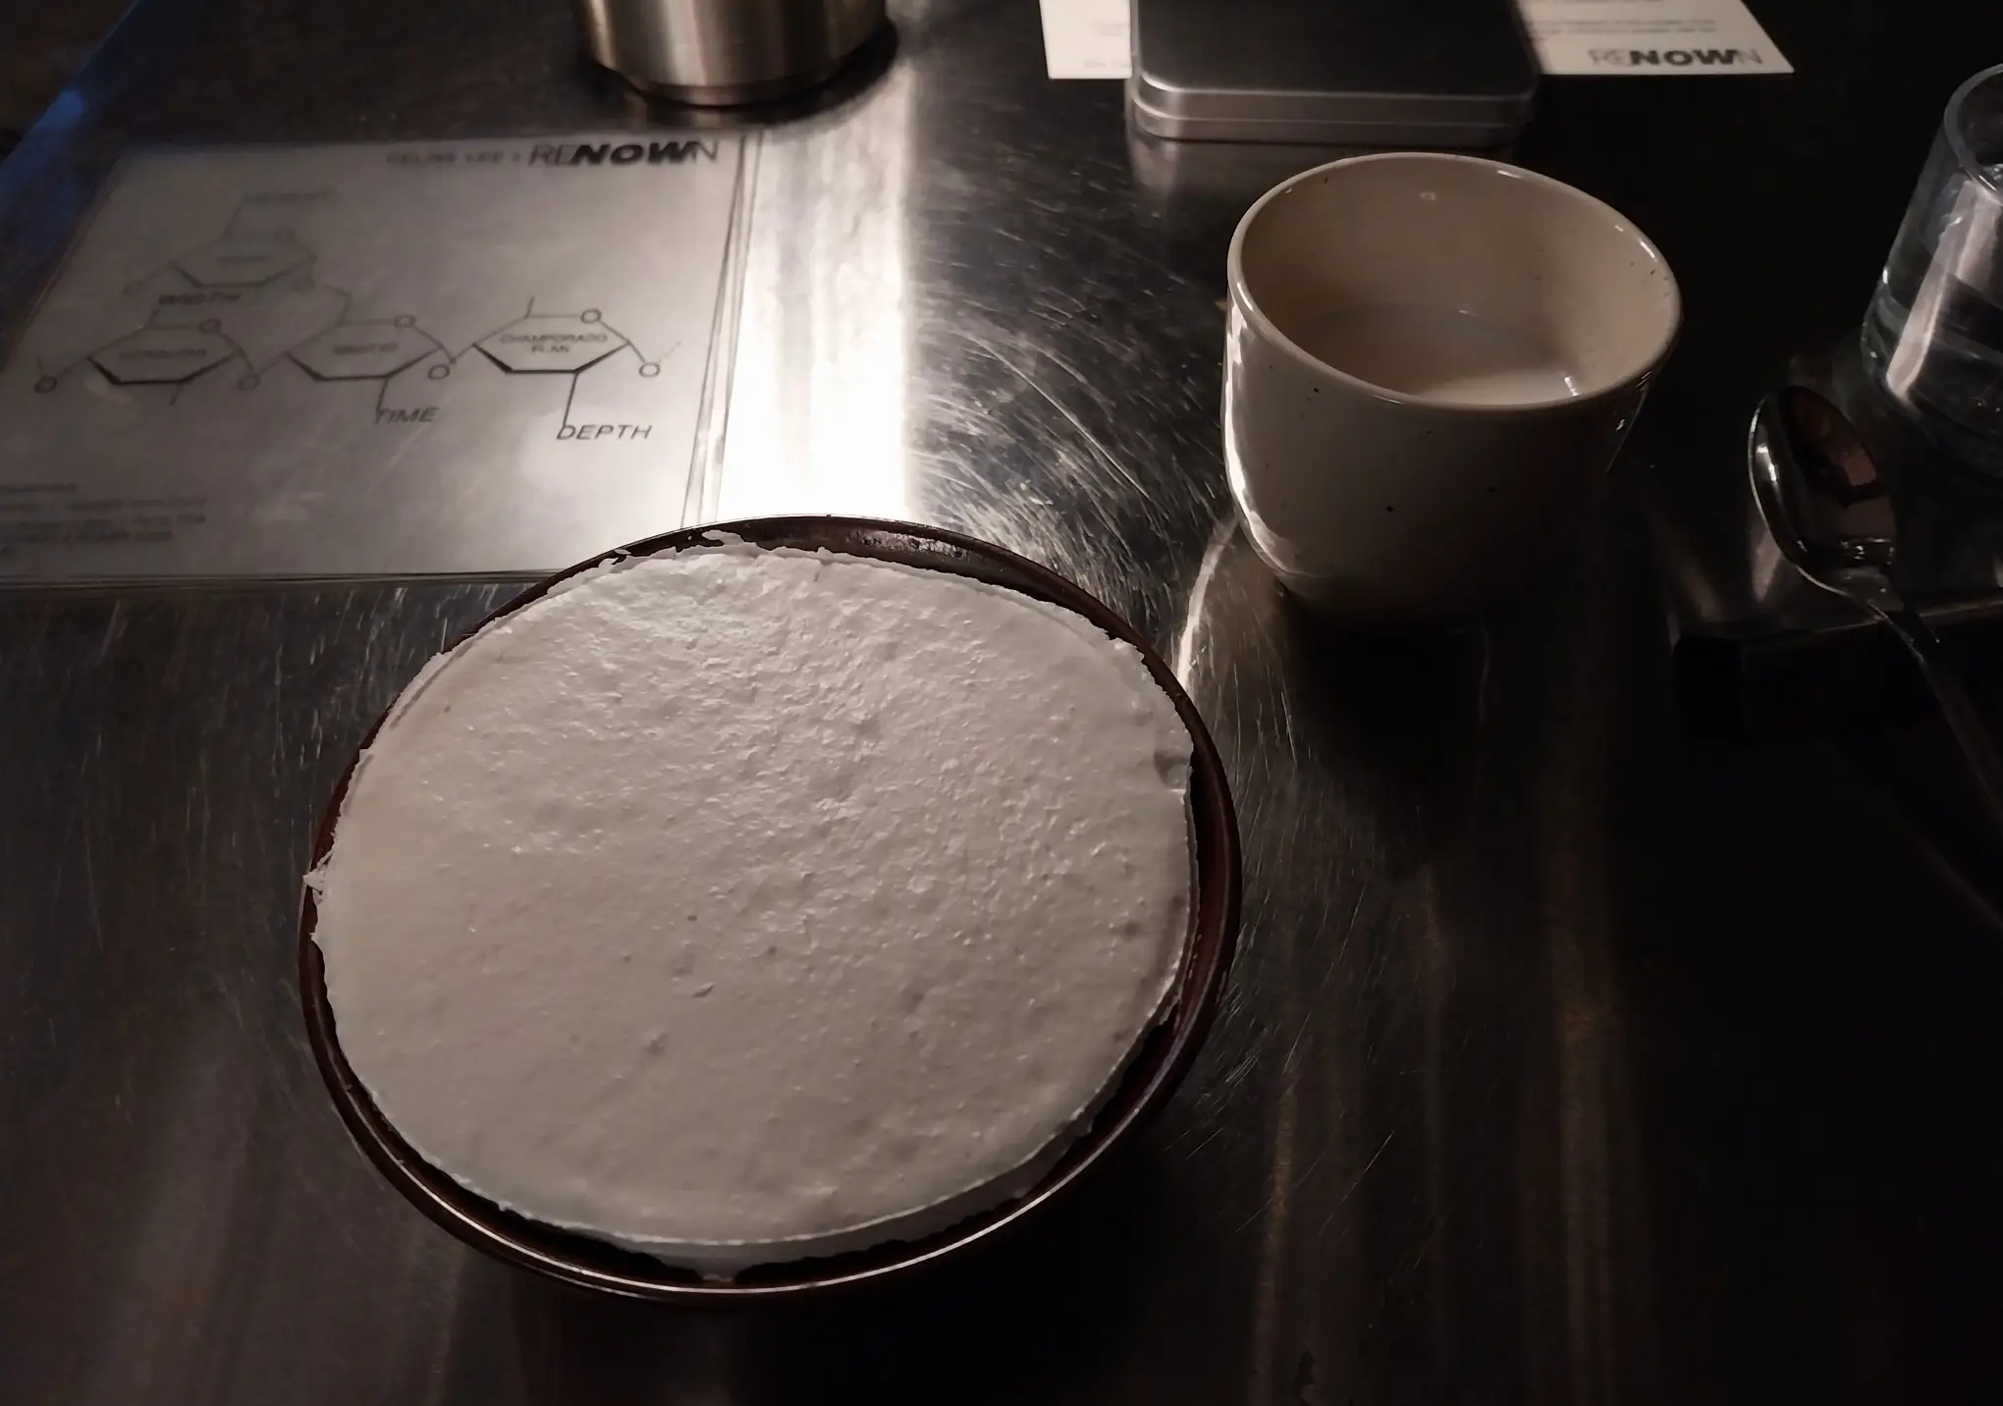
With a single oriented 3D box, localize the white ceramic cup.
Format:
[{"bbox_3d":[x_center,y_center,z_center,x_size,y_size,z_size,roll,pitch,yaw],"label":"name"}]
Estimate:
[{"bbox_3d":[0.087,-0.059,0.321,0.086,0.075,0.086,0,50,0],"label":"white ceramic cup"}]

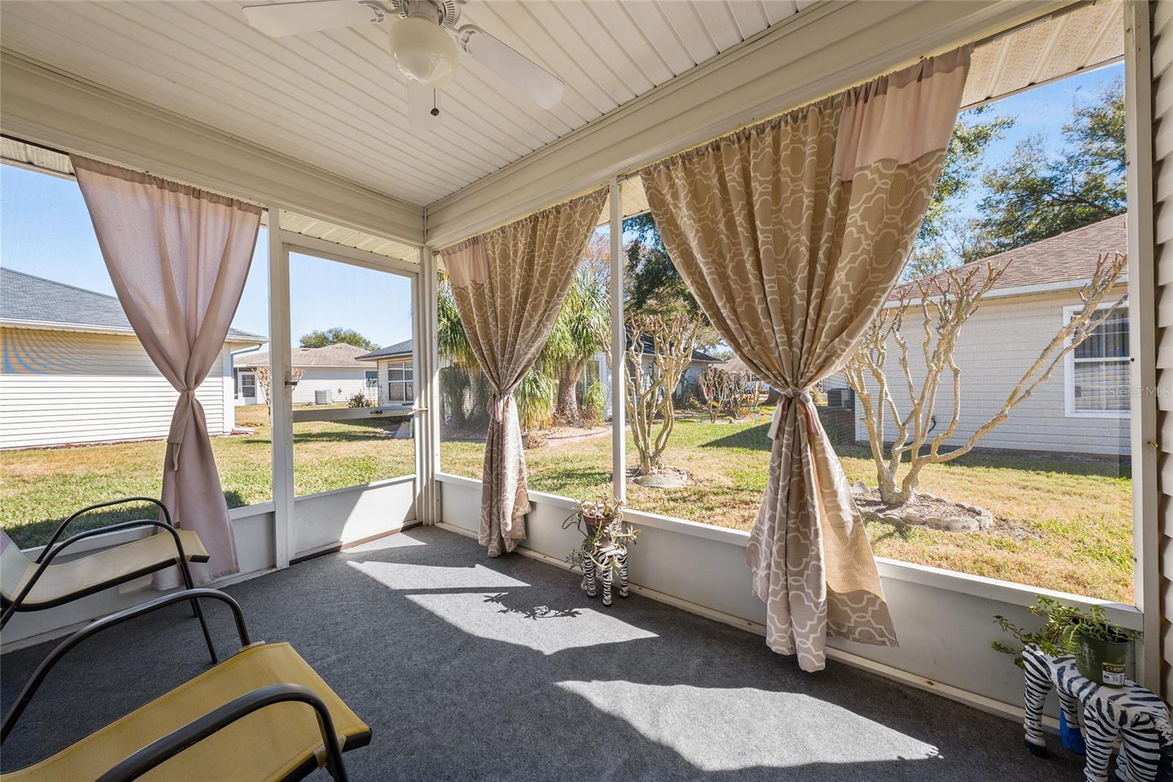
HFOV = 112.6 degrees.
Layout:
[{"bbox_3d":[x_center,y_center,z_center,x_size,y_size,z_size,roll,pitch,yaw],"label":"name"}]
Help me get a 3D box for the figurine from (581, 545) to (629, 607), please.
[{"bbox_3d":[0.090,0.921,2.035,0.144,0.278,0.235,-1,0,-39],"label":"figurine"}]

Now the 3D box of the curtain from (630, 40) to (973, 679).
[{"bbox_3d":[0.725,-0.053,1.552,1.188,2.151,0.193,-1,0,36],"label":"curtain"}]

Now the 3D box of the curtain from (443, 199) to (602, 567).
[{"bbox_3d":[-0.520,-0.036,2.469,1.477,2.151,0.182,-1,0,36],"label":"curtain"}]

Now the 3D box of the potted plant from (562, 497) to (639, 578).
[{"bbox_3d":[0.067,0.727,1.998,0.353,0.396,0.278,-1,0,36],"label":"potted plant"}]

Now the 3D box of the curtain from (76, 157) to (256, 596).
[{"bbox_3d":[-2.096,-0.033,2.045,0.139,2.119,0.688,-1,0,36],"label":"curtain"}]

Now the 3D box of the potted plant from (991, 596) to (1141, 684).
[{"bbox_3d":[1.329,0.672,1.087,0.268,0.214,0.193,-1,0,36],"label":"potted plant"}]

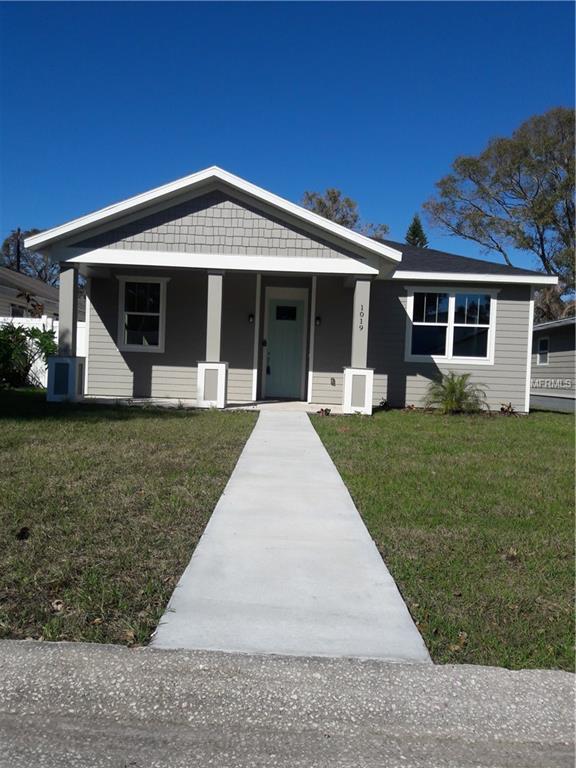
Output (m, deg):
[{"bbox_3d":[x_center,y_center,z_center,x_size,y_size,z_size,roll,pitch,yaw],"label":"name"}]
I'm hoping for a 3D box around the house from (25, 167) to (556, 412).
[{"bbox_3d":[0.428,-2.163,17.241,10.900,5.100,11.000,2,2,0],"label":"house"}]

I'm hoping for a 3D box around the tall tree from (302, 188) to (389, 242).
[{"bbox_3d":[2.538,-4.803,30.863,5.600,9.700,5.600,2,2,0],"label":"tall tree"}]

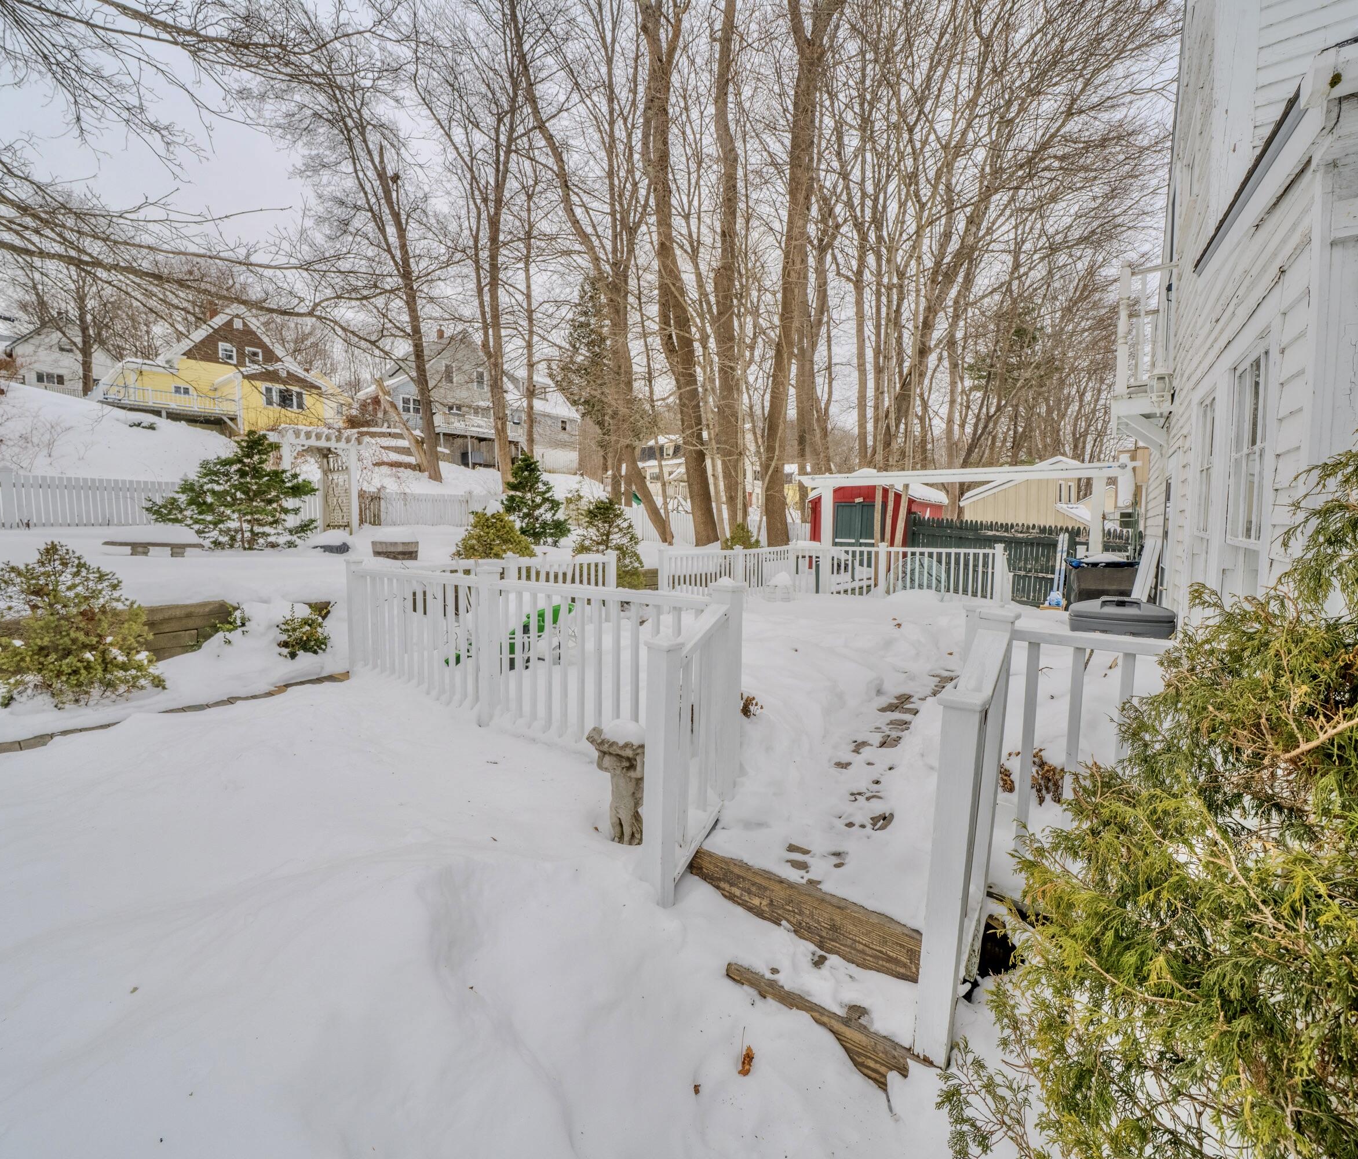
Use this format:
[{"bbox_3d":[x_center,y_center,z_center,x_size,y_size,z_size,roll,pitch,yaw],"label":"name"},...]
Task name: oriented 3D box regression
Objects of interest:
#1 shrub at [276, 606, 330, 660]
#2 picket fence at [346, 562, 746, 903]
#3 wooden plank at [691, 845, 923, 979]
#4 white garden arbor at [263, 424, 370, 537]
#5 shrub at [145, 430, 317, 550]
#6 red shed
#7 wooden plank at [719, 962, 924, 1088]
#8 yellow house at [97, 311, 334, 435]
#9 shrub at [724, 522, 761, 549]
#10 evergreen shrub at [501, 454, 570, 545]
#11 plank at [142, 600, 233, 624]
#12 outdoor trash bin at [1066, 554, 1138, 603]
[{"bbox_3d":[-3.540,0.500,5.450,0.460,0.470,0.450,-3,5,-33],"label":"shrub"},{"bbox_3d":[-1.433,0.550,3.631,3.850,1.290,0.620,3,6,36],"label":"picket fence"},{"bbox_3d":[0.462,1.068,1.891,0.926,0.140,0.130,3,5,37],"label":"wooden plank"},{"bbox_3d":[-7.717,-1.902,12.111,1.200,2.300,1.750,4,6,40],"label":"white garden arbor"},{"bbox_3d":[-6.954,-1.376,8.916,2.200,1.880,2.200,-4,6,-37],"label":"shrub"},{"bbox_3d":[5.440,-1.464,15.719,2.700,2.500,3.300,3,6,36],"label":"red shed"},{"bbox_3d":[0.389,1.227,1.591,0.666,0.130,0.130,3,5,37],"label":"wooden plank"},{"bbox_3d":[-30.972,-13.542,39.323,11.440,7.700,9.500,-4,6,-41],"label":"yellow house"},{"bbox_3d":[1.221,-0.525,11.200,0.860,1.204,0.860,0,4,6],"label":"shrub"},{"bbox_3d":[-3.195,-1.716,12.803,1.500,2.145,1.500,-2,4,-14],"label":"evergreen shrub"},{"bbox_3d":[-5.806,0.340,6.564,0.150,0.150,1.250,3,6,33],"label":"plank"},{"bbox_3d":[4.630,0.177,6.301,0.650,0.796,0.630,3,5,37],"label":"outdoor trash bin"}]

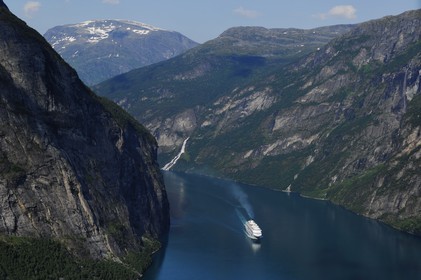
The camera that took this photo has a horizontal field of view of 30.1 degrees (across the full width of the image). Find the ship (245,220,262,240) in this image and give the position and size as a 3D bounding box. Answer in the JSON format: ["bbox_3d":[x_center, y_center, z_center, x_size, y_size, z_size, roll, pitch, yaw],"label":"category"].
[{"bbox_3d":[158.840,326.110,2882.470,31.000,36.000,216.000,0,5,-5],"label":"ship"}]

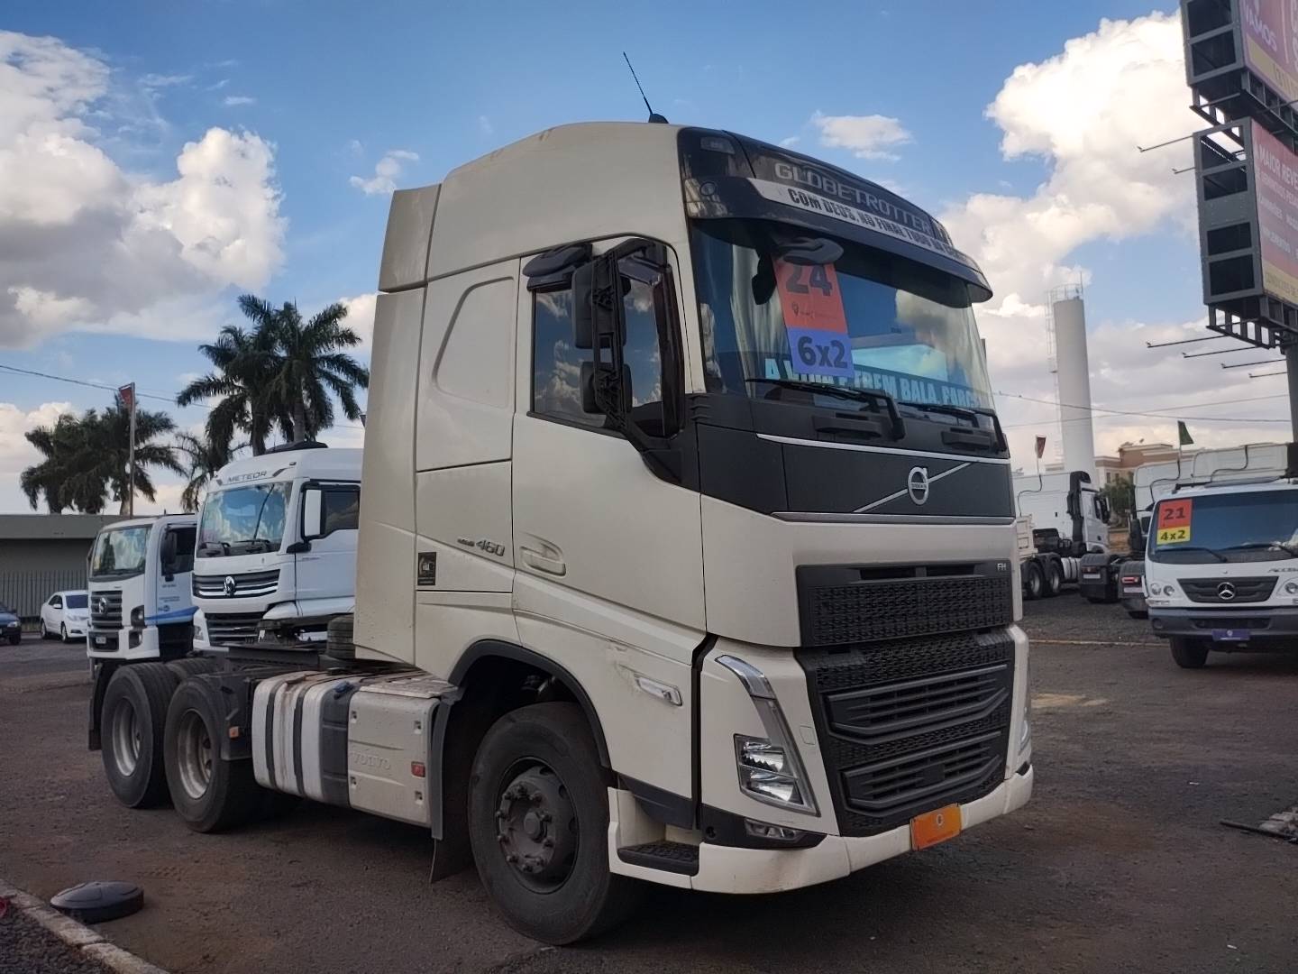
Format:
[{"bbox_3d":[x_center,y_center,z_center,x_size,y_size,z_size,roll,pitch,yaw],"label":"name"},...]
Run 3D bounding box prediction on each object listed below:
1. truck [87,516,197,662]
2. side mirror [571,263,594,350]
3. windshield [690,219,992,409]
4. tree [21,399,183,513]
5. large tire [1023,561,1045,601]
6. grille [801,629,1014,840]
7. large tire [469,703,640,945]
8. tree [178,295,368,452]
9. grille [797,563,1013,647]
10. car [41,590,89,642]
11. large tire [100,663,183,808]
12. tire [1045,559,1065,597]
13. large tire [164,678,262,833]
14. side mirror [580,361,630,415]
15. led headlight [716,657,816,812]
[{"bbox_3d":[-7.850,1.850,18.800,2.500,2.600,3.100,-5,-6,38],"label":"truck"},{"bbox_3d":[-0.188,-0.715,4.081,0.200,0.370,0.110,1,-6,-30],"label":"side mirror"},{"bbox_3d":[1.069,-0.655,4.840,2.310,0.780,0.270,3,-7,-45],"label":"windshield"},{"bbox_3d":[-27.957,1.075,53.519,8.200,11.323,7.200,1,-5,-28],"label":"tree"},{"bbox_3d":[10.222,2.544,28.081,0.290,1.030,1.040,-6,-6,41],"label":"large tire"},{"bbox_3d":[1.234,1.025,4.584,1.740,0.770,0.140,3,-7,-44],"label":"grille"},{"bbox_3d":[-0.419,1.517,4.791,0.300,1.030,1.040,3,-7,-44],"label":"large tire"},{"bbox_3d":[-16.544,-1.437,46.389,8.200,14.390,7.200,0,-5,-20],"label":"tree"},{"bbox_3d":[1.212,0.488,4.637,1.780,0.320,0.120,3,-7,-45],"label":"grille"},{"bbox_3d":[-17.137,3.941,32.000,1.770,1.480,4.450,3,-7,-41],"label":"car"},{"bbox_3d":[-3.937,1.924,8.164,0.290,1.030,1.040,3,-7,-44],"label":"large tire"},{"bbox_3d":[11.114,2.563,29.131,0.290,1.030,1.040,-6,-6,41],"label":"tire"},{"bbox_3d":[-3.016,1.823,7.273,0.295,1.030,1.040,3,-7,-45],"label":"large tire"},{"bbox_3d":[-0.170,-0.389,4.100,0.200,0.200,0.100,3,-7,-45],"label":"side mirror"},{"bbox_3d":[0.458,0.948,3.967,0.360,0.630,0.180,3,-7,-45],"label":"led headlight"}]

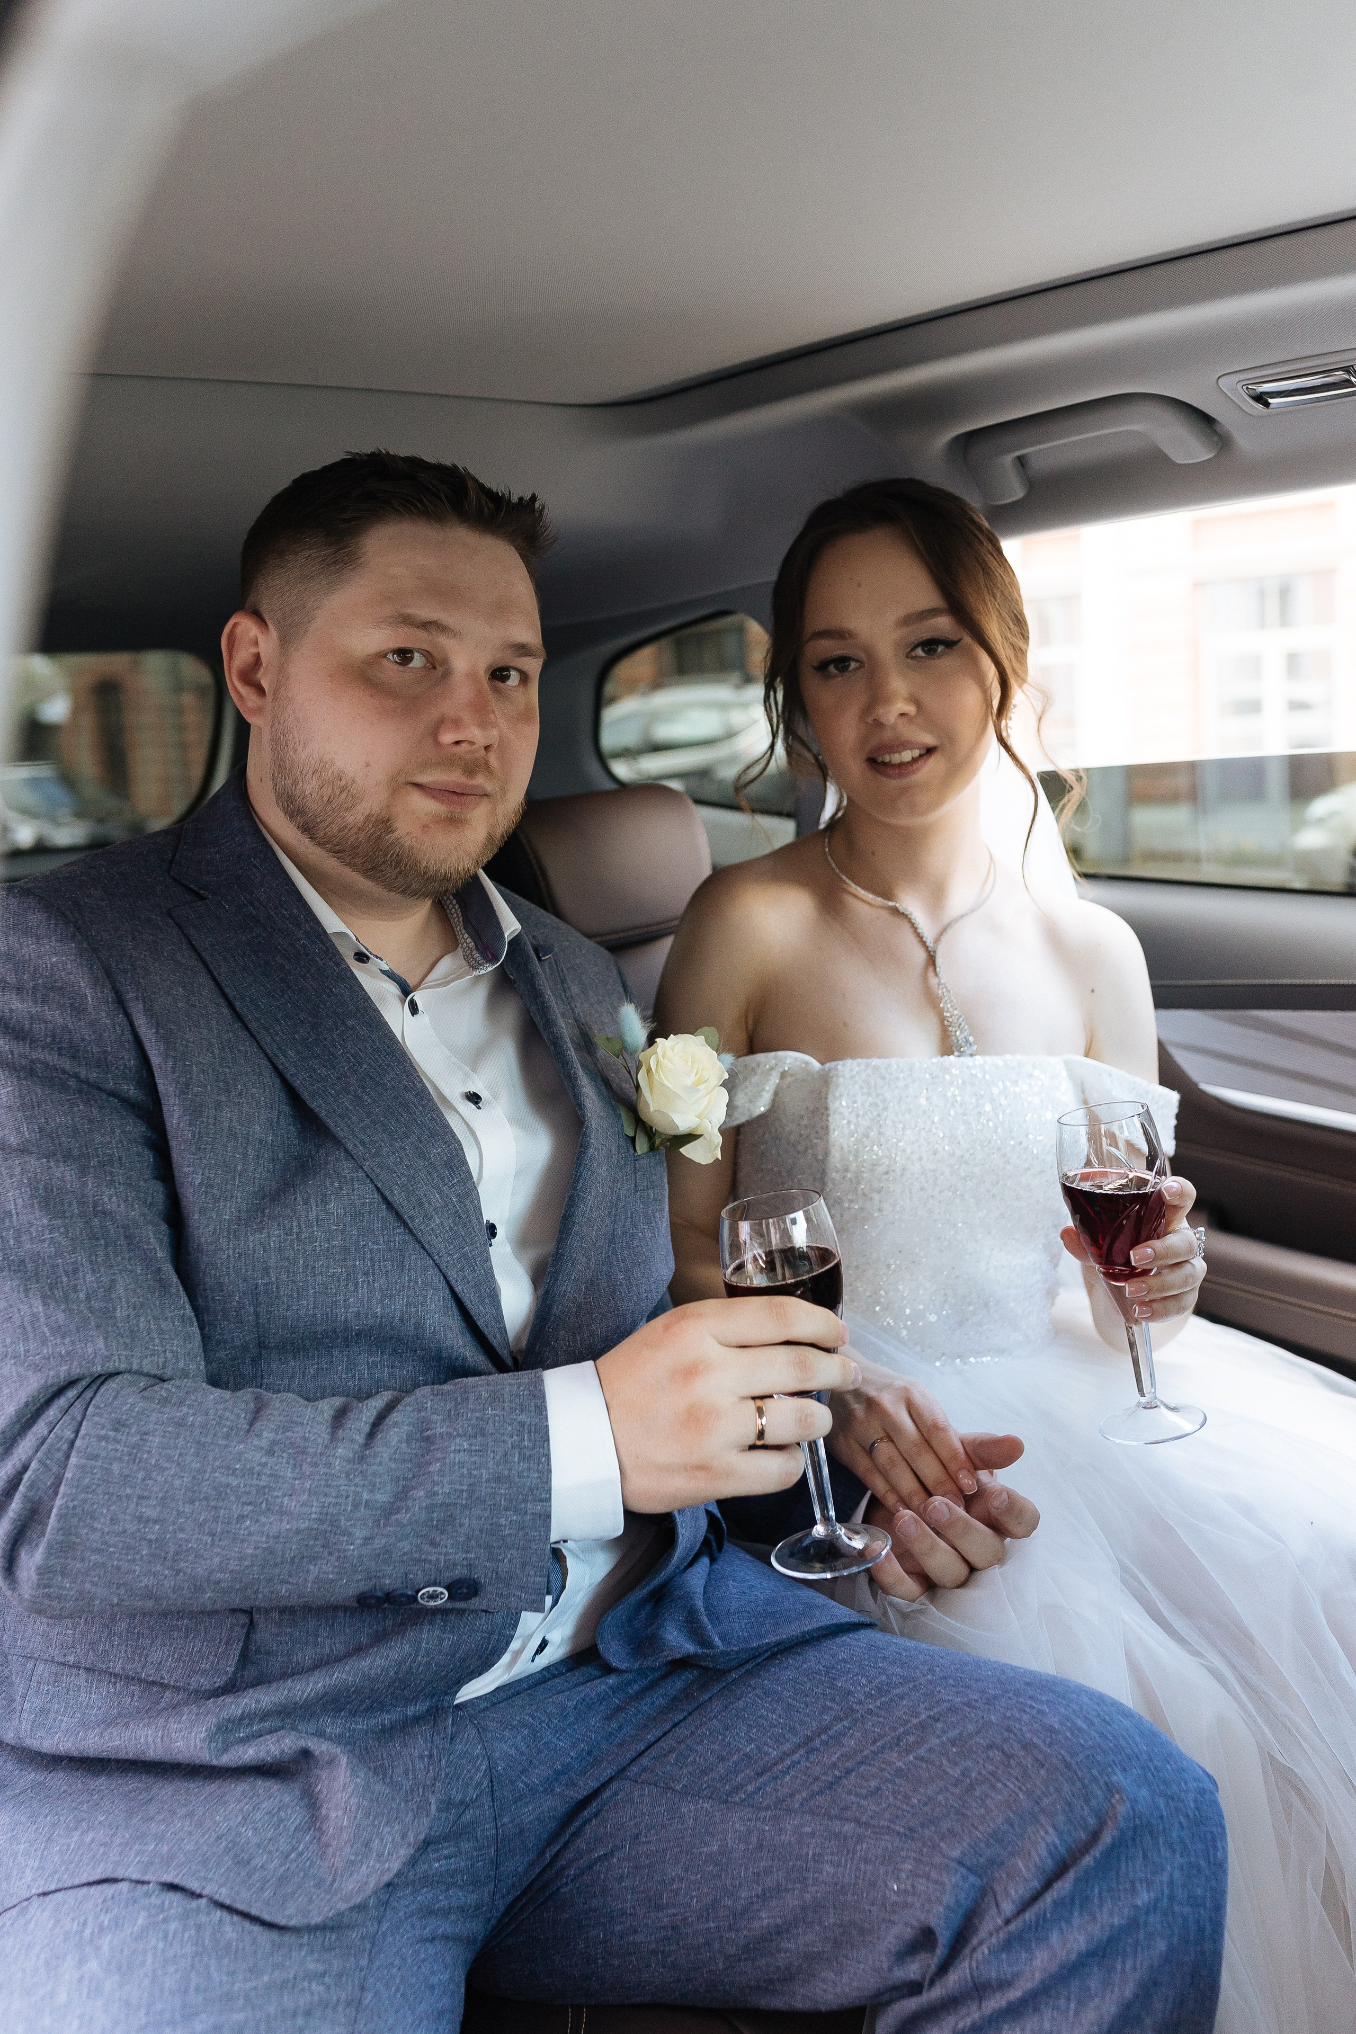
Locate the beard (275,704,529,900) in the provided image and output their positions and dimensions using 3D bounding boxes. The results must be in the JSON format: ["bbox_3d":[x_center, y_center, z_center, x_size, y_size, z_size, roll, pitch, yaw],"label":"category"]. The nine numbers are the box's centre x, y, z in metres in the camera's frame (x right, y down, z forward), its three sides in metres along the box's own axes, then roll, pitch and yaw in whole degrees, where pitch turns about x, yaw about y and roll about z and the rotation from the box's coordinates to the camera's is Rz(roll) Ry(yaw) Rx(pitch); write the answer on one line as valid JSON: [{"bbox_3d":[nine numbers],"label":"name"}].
[{"bbox_3d":[-0.144,-0.116,1.100,0.135,0.097,0.095,3,8,-40],"label":"beard"}]

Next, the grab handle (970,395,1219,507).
[{"bbox_3d":[0.302,-0.417,1.460,0.045,0.053,0.225,-14,13,-34],"label":"grab handle"}]

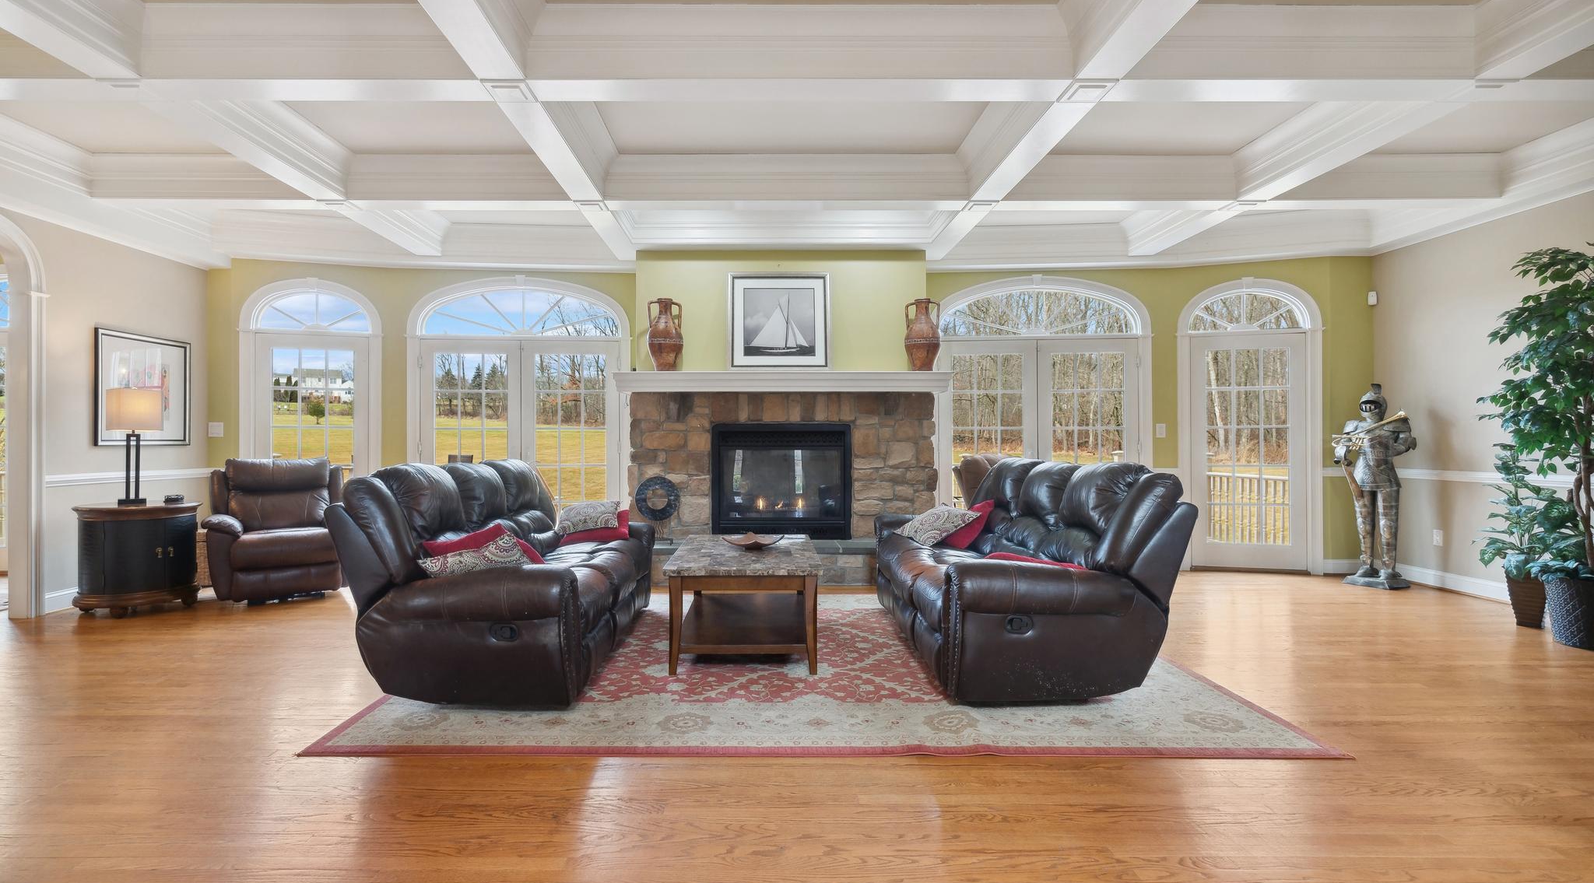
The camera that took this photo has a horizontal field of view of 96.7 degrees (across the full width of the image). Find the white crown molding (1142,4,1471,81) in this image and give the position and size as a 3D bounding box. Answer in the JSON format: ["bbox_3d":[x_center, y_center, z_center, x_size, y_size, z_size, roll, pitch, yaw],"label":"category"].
[{"bbox_3d":[2.264,-1.773,3.135,1.601,0.274,0.122,0,0,0],"label":"white crown molding"}]

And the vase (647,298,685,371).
[{"bbox_3d":[-1.128,-0.925,6.110,0.315,0.640,0.300,0,0,0],"label":"vase"}]

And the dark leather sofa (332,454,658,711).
[{"bbox_3d":[-1.435,0.605,3.860,1.050,1.000,1.920,0,0,-1],"label":"dark leather sofa"}]

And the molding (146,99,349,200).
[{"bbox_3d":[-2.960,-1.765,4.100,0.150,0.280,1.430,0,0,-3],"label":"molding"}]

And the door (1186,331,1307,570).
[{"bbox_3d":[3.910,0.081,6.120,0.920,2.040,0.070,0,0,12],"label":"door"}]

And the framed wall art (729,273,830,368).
[{"bbox_3d":[-0.153,-1.013,6.007,0.866,0.826,0.041,0,0,0],"label":"framed wall art"}]

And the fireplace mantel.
[{"bbox_3d":[-0.115,-0.487,5.940,2.760,0.178,0.290,0,0,1],"label":"fireplace mantel"}]

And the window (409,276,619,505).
[{"bbox_3d":[-2.510,-0.178,6.370,1.920,2.580,0.130,0,0,-7],"label":"window"}]

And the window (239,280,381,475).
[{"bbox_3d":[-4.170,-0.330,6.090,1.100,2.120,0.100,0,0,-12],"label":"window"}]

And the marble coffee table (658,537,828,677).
[{"bbox_3d":[-0.280,0.853,3.890,0.735,0.495,1.200,0,0,-2],"label":"marble coffee table"}]

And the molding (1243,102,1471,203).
[{"bbox_3d":[3.030,-1.747,4.060,0.330,0.255,1.380,0,0,-3],"label":"molding"}]

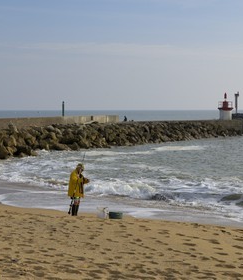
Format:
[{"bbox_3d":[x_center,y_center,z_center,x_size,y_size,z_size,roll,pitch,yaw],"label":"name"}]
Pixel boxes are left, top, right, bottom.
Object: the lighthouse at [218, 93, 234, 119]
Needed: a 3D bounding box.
[{"bbox_3d":[17.322,-5.561,129.910,2.500,4.650,2.500,0,2,0],"label":"lighthouse"}]

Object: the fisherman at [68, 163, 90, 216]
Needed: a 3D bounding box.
[{"bbox_3d":[-1.393,1.590,25.067,0.600,1.700,0.560,2,3,33],"label":"fisherman"}]

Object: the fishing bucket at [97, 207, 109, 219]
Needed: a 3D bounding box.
[{"bbox_3d":[-0.563,2.279,24.494,0.360,0.330,0.360,0,2,0],"label":"fishing bucket"}]

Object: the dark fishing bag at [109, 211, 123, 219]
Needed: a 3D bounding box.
[{"bbox_3d":[-0.166,2.348,24.497,0.430,0.180,0.430,0,2,0],"label":"dark fishing bag"}]

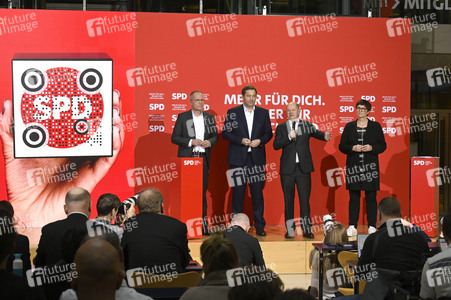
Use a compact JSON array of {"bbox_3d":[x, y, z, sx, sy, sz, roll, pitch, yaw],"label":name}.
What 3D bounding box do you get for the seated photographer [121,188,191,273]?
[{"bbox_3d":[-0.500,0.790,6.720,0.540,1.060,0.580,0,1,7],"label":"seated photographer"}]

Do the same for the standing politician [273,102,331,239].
[{"bbox_3d":[0.959,0.257,11.750,0.710,1.690,0.450,0,0,-3],"label":"standing politician"}]

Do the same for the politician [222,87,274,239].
[{"bbox_3d":[0.284,0.136,11.900,0.620,1.900,0.420,0,0,-7],"label":"politician"}]

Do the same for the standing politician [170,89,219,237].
[{"bbox_3d":[-0.391,0.169,12.000,0.580,1.830,0.420,0,0,-16],"label":"standing politician"}]

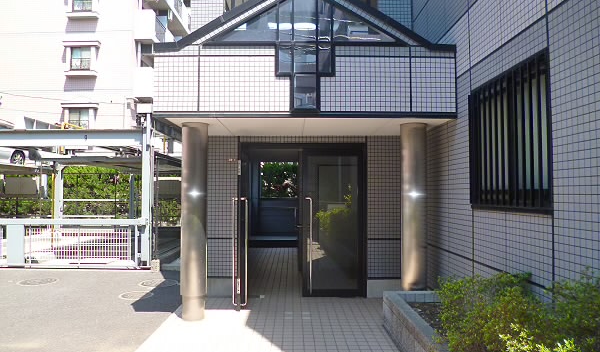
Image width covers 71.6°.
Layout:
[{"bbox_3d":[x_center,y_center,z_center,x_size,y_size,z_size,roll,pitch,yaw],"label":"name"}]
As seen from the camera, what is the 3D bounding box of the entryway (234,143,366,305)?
[{"bbox_3d":[0.053,0.587,5.421,1.736,2.090,0.640,0,-3,-1],"label":"entryway"}]

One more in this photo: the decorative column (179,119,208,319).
[{"bbox_3d":[-1.207,0.499,4.743,0.285,2.190,0.285,0,-3,-1],"label":"decorative column"}]

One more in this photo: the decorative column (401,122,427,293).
[{"bbox_3d":[1.307,0.496,4.785,0.285,2.150,0.285,0,-3,-1],"label":"decorative column"}]

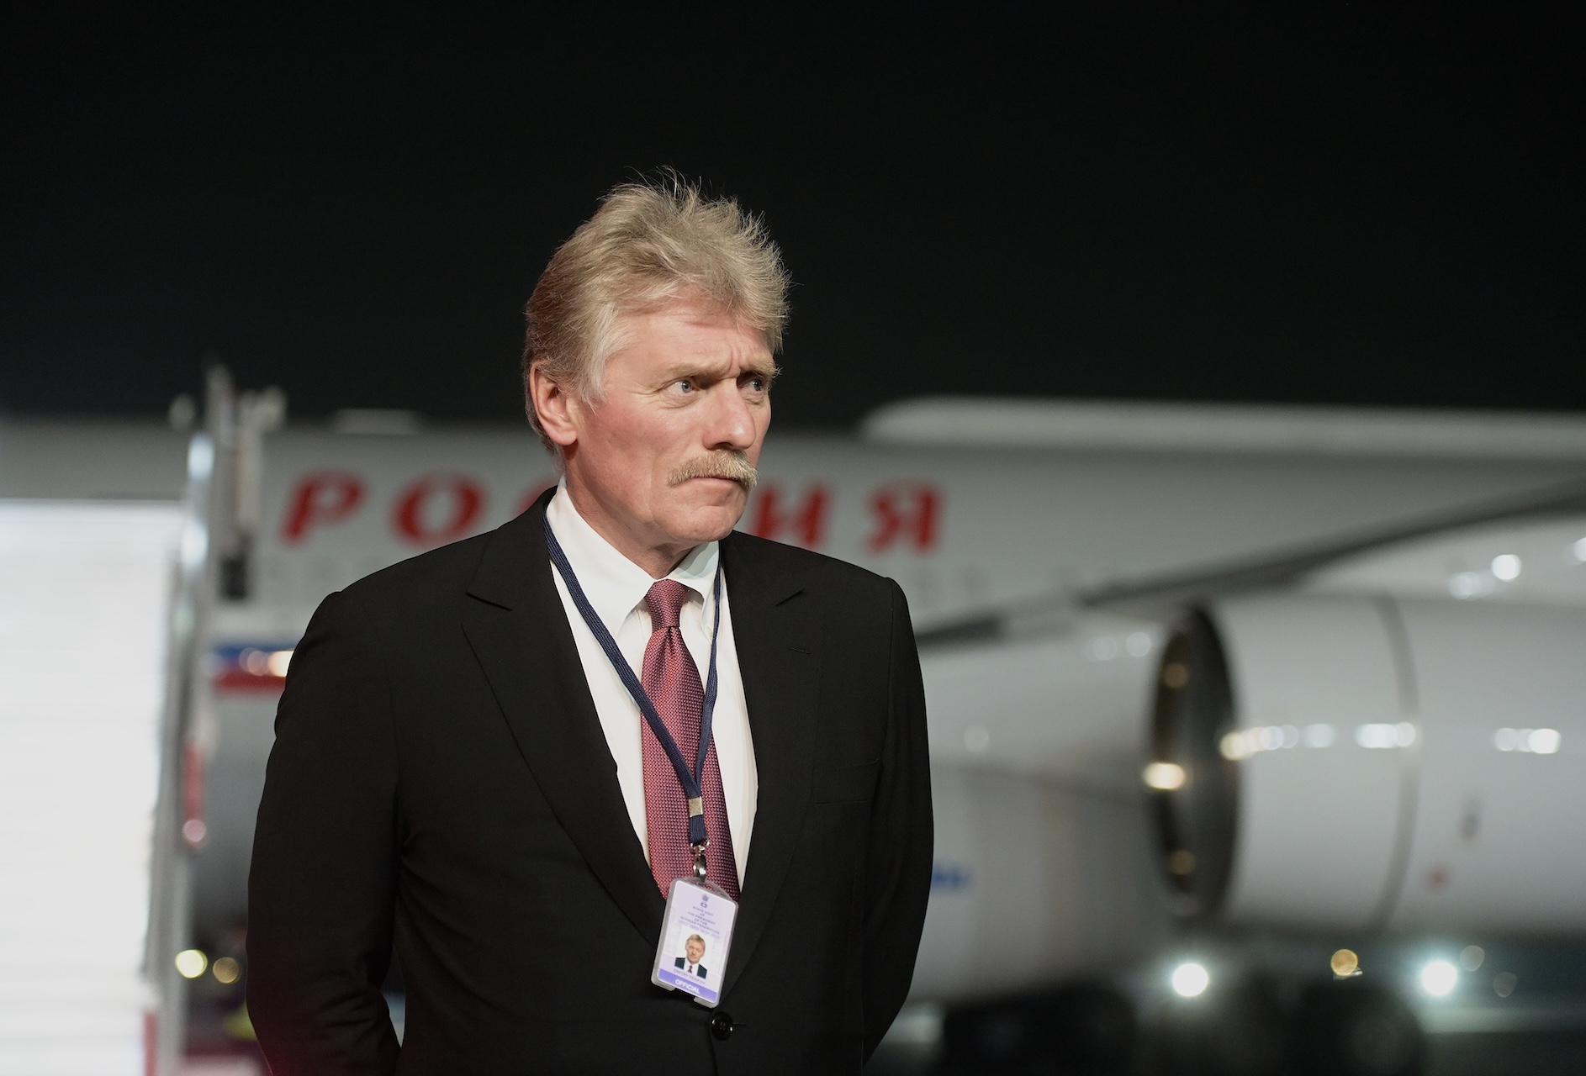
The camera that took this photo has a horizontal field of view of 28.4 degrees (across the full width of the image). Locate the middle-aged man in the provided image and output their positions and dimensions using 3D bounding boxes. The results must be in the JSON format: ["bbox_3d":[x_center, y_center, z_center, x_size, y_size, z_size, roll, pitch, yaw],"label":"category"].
[{"bbox_3d":[-0.145,0.620,2.302,0.550,1.810,0.350,4,-8,-28],"label":"middle-aged man"}]

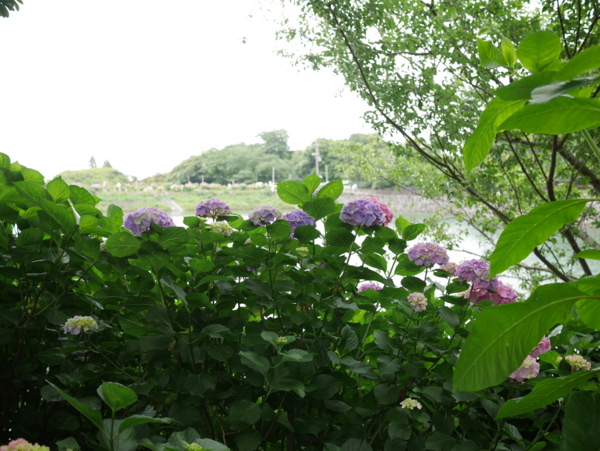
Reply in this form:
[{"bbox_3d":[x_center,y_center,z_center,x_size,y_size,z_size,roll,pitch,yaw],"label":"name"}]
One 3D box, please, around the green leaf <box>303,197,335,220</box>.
[{"bbox_3d":[0.067,-0.055,2.400,0.118,0.083,0.050,0,3,0],"label":"green leaf"}]

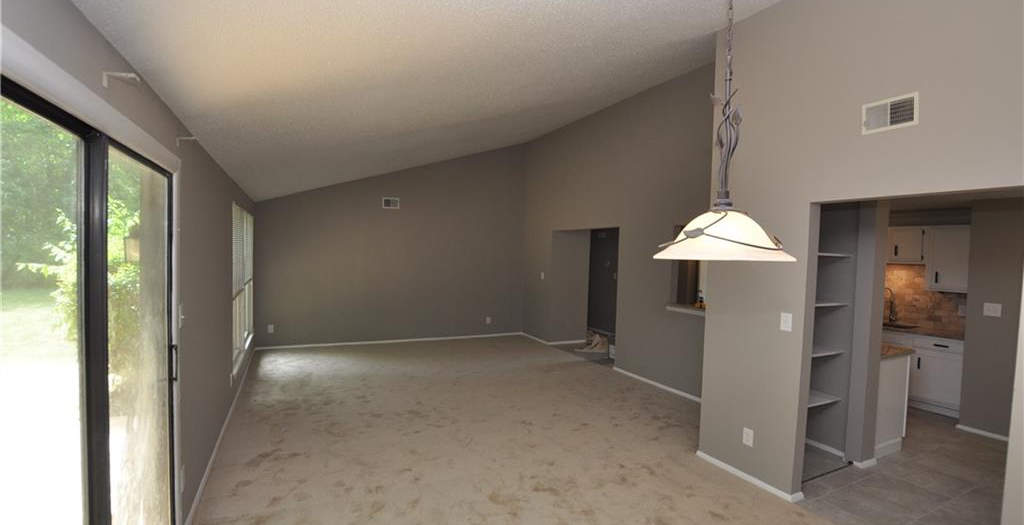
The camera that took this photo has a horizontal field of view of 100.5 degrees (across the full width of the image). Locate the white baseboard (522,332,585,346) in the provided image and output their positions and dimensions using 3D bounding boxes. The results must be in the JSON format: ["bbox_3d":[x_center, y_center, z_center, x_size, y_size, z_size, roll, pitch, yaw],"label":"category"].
[{"bbox_3d":[0.805,1.465,8.383,0.825,0.052,0.995,1,2,-27],"label":"white baseboard"}]

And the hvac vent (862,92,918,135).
[{"bbox_3d":[2.199,-0.863,2.473,0.025,0.186,0.272,1,2,-27],"label":"hvac vent"}]

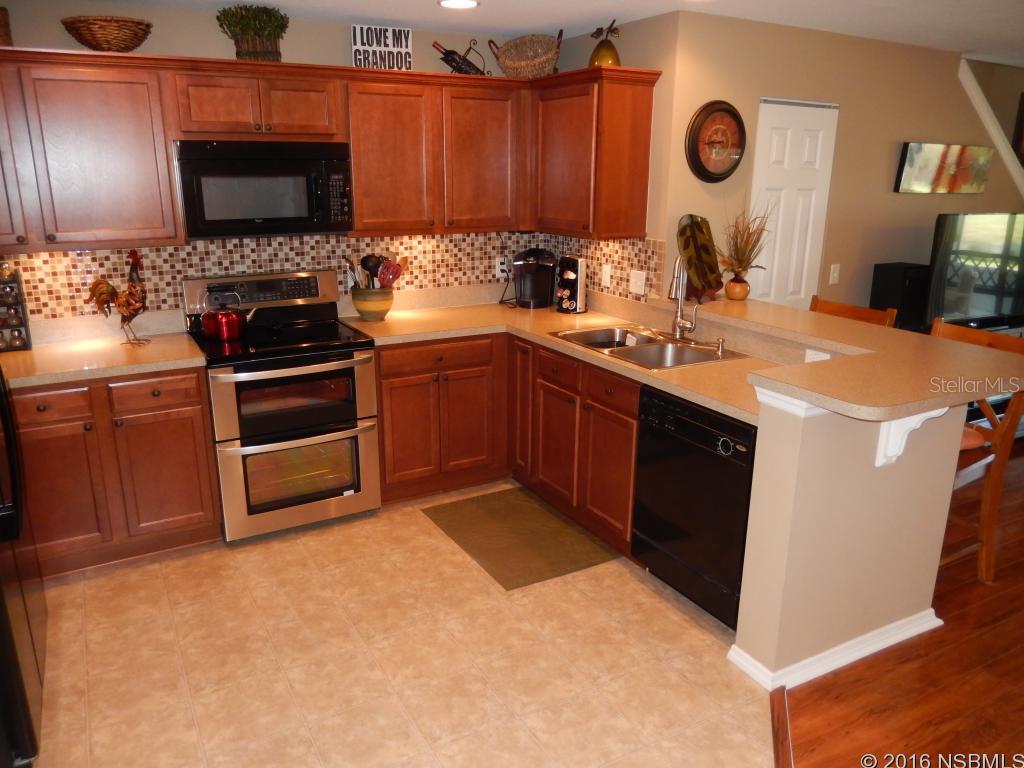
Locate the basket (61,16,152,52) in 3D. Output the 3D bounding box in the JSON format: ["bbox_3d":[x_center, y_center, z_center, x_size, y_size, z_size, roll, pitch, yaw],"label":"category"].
[{"bbox_3d":[-1.738,-1.480,3.202,0.350,0.145,0.330,-8,18,-28],"label":"basket"}]

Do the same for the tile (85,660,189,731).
[{"bbox_3d":[-1.282,1.046,2.540,0.304,0.010,0.306,-9,18,-29],"label":"tile"}]

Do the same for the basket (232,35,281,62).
[{"bbox_3d":[-1.202,-1.566,3.498,0.205,0.155,0.185,-8,18,-28],"label":"basket"}]

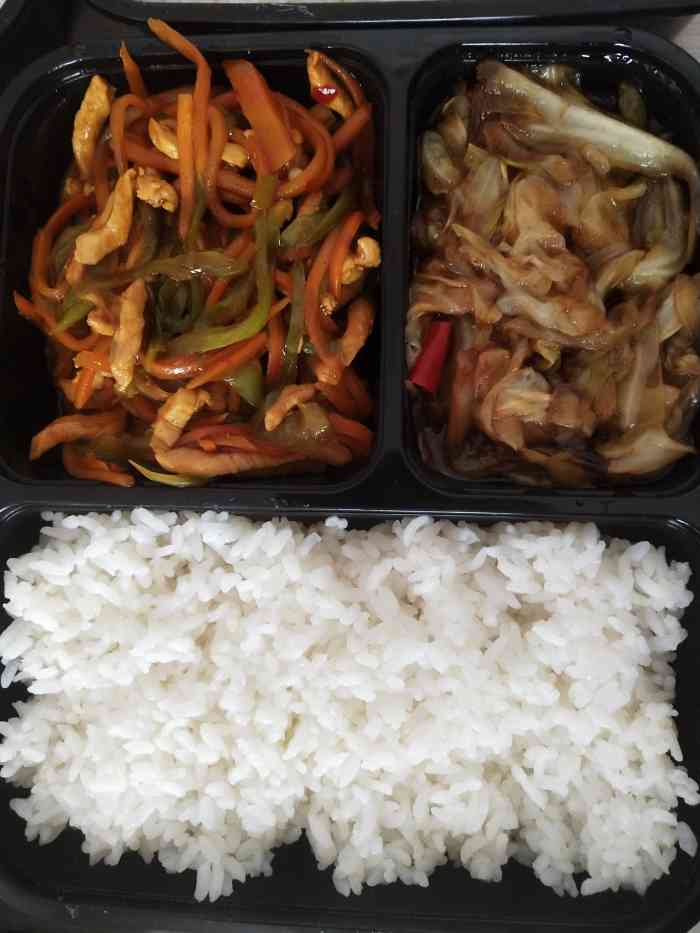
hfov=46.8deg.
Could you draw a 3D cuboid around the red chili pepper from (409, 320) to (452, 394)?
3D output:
[{"bbox_3d":[0.024,-0.032,0.237,0.007,0.007,0.021,17,78,3],"label":"red chili pepper"}]

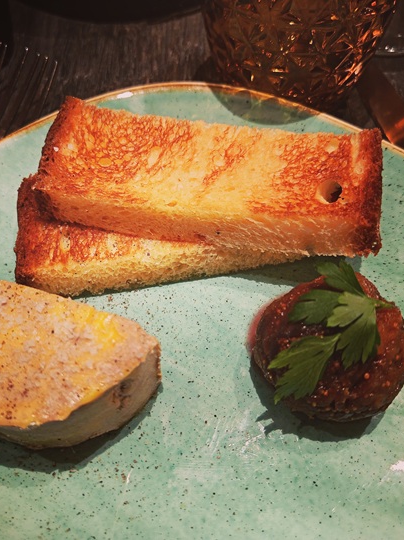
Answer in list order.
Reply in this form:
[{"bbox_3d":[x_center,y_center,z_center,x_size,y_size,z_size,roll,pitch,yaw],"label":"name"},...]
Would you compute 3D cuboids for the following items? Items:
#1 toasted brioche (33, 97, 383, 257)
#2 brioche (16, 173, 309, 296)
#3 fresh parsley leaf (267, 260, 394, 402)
[{"bbox_3d":[0.004,-0.031,0.174,0.112,0.017,0.040,6,60,4],"label":"toasted brioche"},{"bbox_3d":[-0.009,-0.020,0.184,0.112,0.019,0.040,-9,59,-6],"label":"brioche"},{"bbox_3d":[0.037,0.018,0.146,0.028,0.014,0.050,29,72,19],"label":"fresh parsley leaf"}]

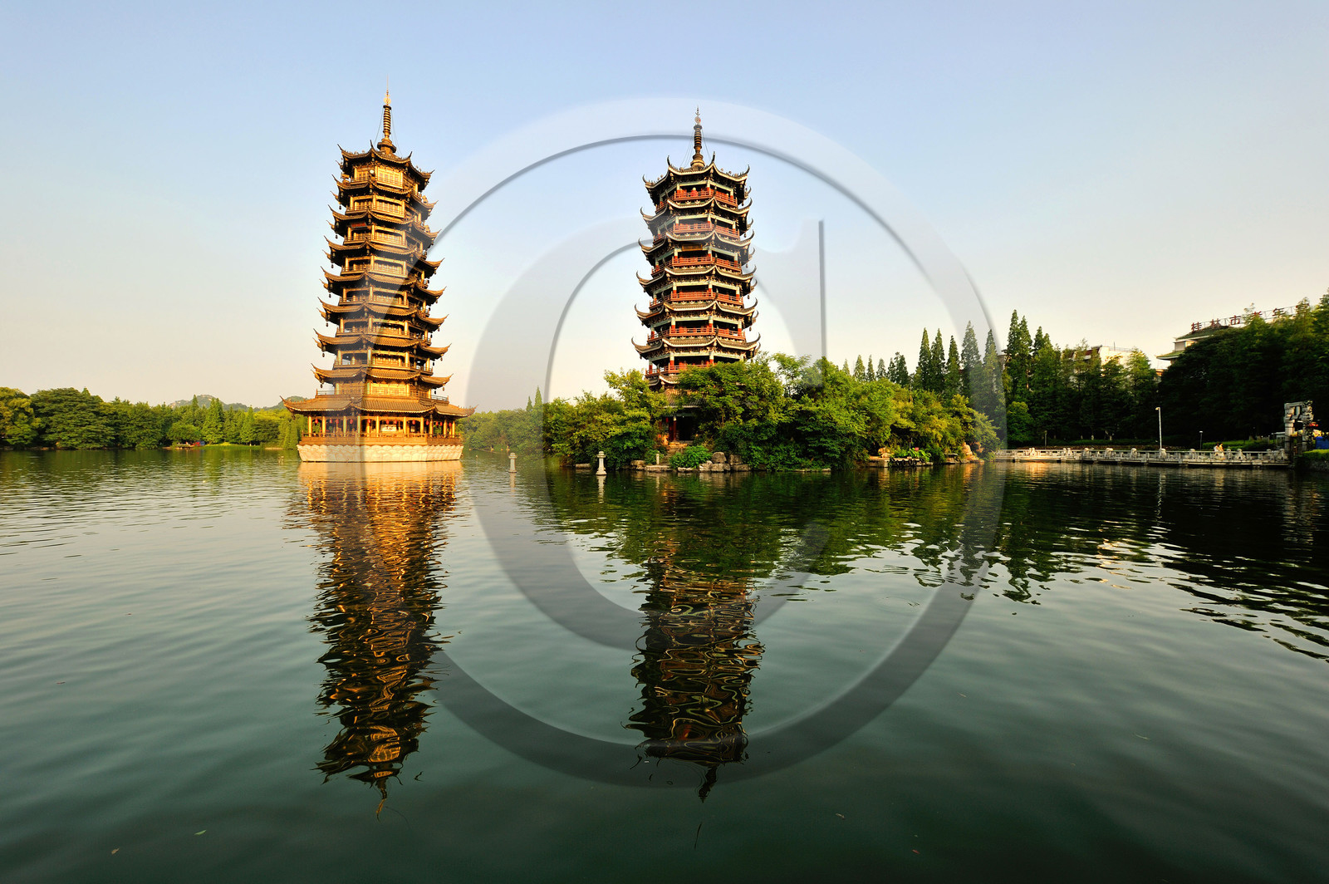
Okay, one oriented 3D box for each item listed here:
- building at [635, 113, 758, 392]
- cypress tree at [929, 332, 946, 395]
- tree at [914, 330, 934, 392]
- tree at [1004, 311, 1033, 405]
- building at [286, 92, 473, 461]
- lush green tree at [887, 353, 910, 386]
[{"bbox_3d":[3.500,-17.000,53.300,16.300,34.800,16.300,0,0,9],"label":"building"},{"bbox_3d":[48.750,-10.270,92.000,3.100,19.420,3.100,0,0,0],"label":"cypress tree"},{"bbox_3d":[46.250,-10.270,92.000,3.400,19.420,3.400,0,0,0],"label":"tree"},{"bbox_3d":[53.200,-9.900,78.000,4.800,19.900,4.800,0,0,0],"label":"tree"},{"bbox_3d":[-31.300,-18.600,57.500,18.000,41.200,18.000,0,0,9],"label":"building"},{"bbox_3d":[50.790,-10.020,112.000,4.600,18.690,4.600,0,0,0],"label":"lush green tree"}]

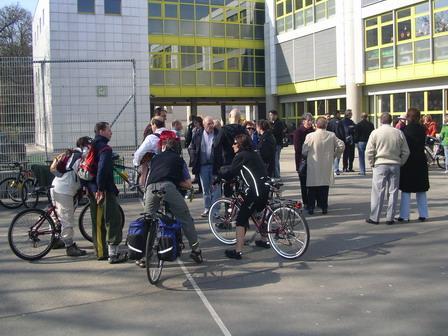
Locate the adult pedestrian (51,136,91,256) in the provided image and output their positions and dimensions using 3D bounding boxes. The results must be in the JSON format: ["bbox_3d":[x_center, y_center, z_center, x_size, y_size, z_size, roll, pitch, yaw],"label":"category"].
[{"bbox_3d":[-2.043,0.373,6.500,0.720,1.560,0.520,-5,7,-31],"label":"adult pedestrian"}]

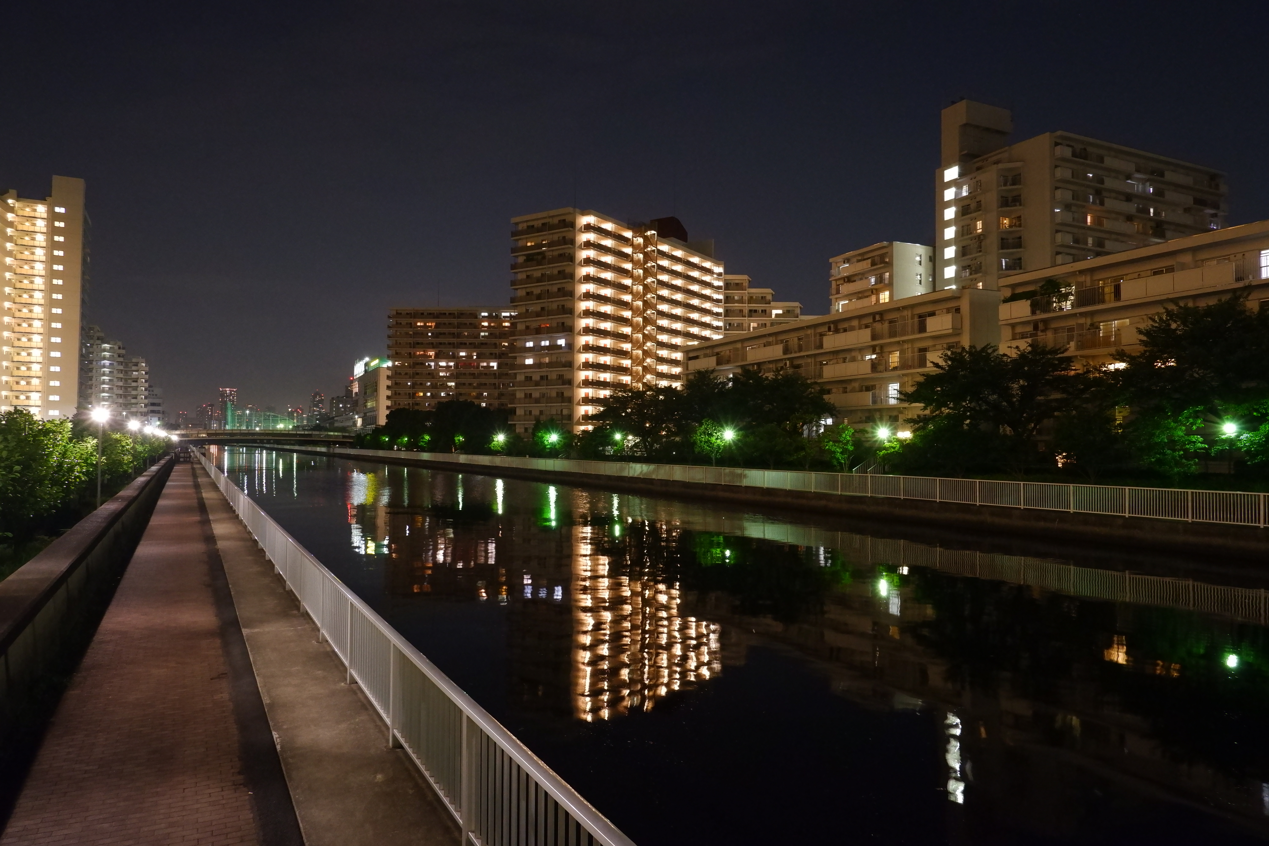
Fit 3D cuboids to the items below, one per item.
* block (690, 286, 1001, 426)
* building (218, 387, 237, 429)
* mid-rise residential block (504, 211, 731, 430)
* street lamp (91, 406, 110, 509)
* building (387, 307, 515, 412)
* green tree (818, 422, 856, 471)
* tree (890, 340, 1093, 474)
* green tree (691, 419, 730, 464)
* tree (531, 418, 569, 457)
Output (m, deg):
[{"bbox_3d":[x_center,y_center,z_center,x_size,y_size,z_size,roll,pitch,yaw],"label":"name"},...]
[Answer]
[{"bbox_3d":[19.142,-2.346,77.438,9.500,14.100,37.619,1,-2,-29],"label":"block"},{"bbox_3d":[-901.002,-15.638,1801.667,37.000,125.144,37.000,1,-2,-27],"label":"building"},{"bbox_3d":[-0.741,-13.790,152.012,13.453,41.467,50.999,-1,-2,33],"label":"mid-rise residential block"},{"bbox_3d":[-16.007,1.591,24.260,0.500,4.046,0.500,1,-2,-29],"label":"street lamp"},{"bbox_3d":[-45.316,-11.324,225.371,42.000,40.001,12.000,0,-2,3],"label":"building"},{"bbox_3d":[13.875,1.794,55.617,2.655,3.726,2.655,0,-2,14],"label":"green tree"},{"bbox_3d":[21.343,-0.532,48.368,10.939,8.278,9.500,0,-2,24],"label":"tree"},{"bbox_3d":[6.500,1.820,69.018,3.294,4.318,3.294,0,-2,5],"label":"green tree"},{"bbox_3d":[-10.200,2.110,99.350,4.742,5.196,4.742,1,-2,-6],"label":"tree"}]

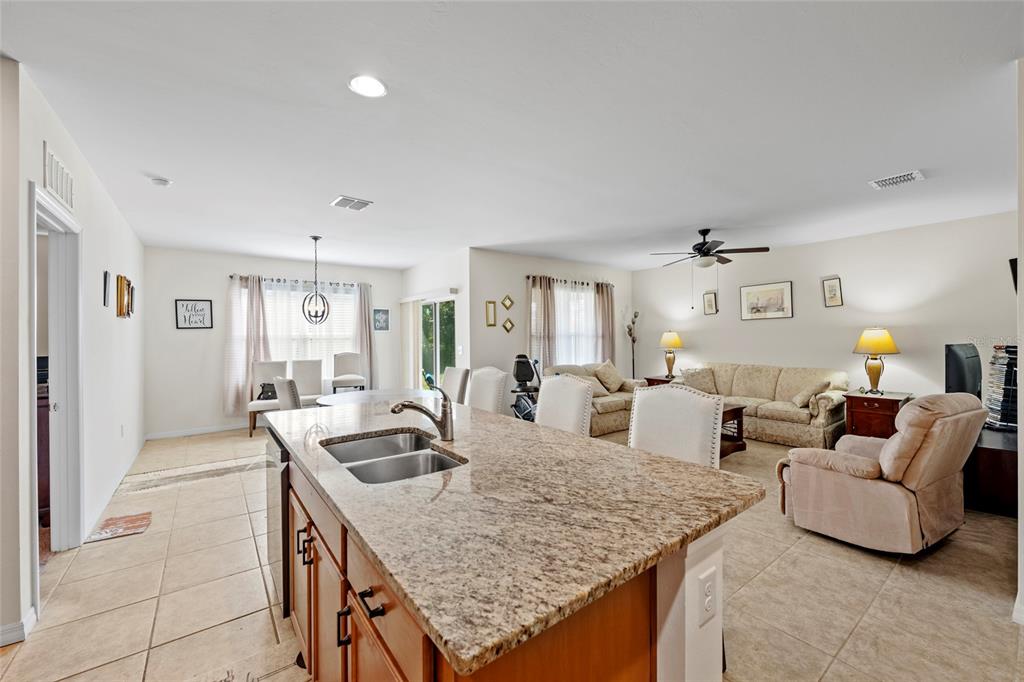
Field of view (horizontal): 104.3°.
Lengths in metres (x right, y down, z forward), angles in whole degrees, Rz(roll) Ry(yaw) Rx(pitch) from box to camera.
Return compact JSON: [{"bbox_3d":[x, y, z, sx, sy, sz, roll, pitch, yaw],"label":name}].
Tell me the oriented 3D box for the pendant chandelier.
[{"bbox_3d":[-2.405,-0.743,4.890,0.335,1.097,0.335,0,0,-37],"label":"pendant chandelier"}]

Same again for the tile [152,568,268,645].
[{"bbox_3d":[-1.562,1.365,2.081,0.457,0.012,0.457,0,0,-38],"label":"tile"}]

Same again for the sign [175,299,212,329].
[{"bbox_3d":[-4.515,-0.380,5.671,0.410,0.410,0.025,-1,1,-37],"label":"sign"}]

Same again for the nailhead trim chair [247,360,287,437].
[{"bbox_3d":[-3.590,0.833,5.896,0.480,1.000,0.600,-1,1,-33],"label":"nailhead trim chair"}]

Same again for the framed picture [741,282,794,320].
[{"bbox_3d":[3.699,-0.574,5.807,0.030,0.515,0.680,0,0,-37],"label":"framed picture"}]

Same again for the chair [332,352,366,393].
[{"bbox_3d":[-2.604,0.772,6.390,0.500,1.130,0.580,0,0,-27],"label":"chair"}]

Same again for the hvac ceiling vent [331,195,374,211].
[{"bbox_3d":[-1.512,-1.279,3.751,0.300,0.025,0.320,0,0,-37],"label":"hvac ceiling vent"}]

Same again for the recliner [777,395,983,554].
[{"bbox_3d":[2.584,0.849,2.831,0.920,0.980,0.900,0,0,-32],"label":"recliner"}]

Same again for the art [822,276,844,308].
[{"bbox_3d":[4.173,-0.625,5.177,0.030,0.355,0.182,0,-3,-37],"label":"art"}]

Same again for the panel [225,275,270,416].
[{"bbox_3d":[-3.966,0.077,5.993,0.600,2.090,0.120,-1,1,-37],"label":"panel"}]

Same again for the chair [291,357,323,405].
[{"bbox_3d":[-3.254,0.849,6.351,0.460,1.030,0.620,0,0,-32],"label":"chair"}]

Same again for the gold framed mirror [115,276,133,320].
[{"bbox_3d":[-3.897,-0.430,4.007,0.035,0.410,0.500,0,0,-37],"label":"gold framed mirror"}]

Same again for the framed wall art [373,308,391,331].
[{"bbox_3d":[-2.362,-0.383,7.247,0.275,0.385,0.030,0,0,-37],"label":"framed wall art"}]

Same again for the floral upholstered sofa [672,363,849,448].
[{"bbox_3d":[3.510,0.861,5.859,0.920,0.940,2.100,0,0,-38],"label":"floral upholstered sofa"}]

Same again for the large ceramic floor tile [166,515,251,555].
[{"bbox_3d":[-2.122,1.367,2.818,0.457,0.012,0.457,0,0,-38],"label":"large ceramic floor tile"}]

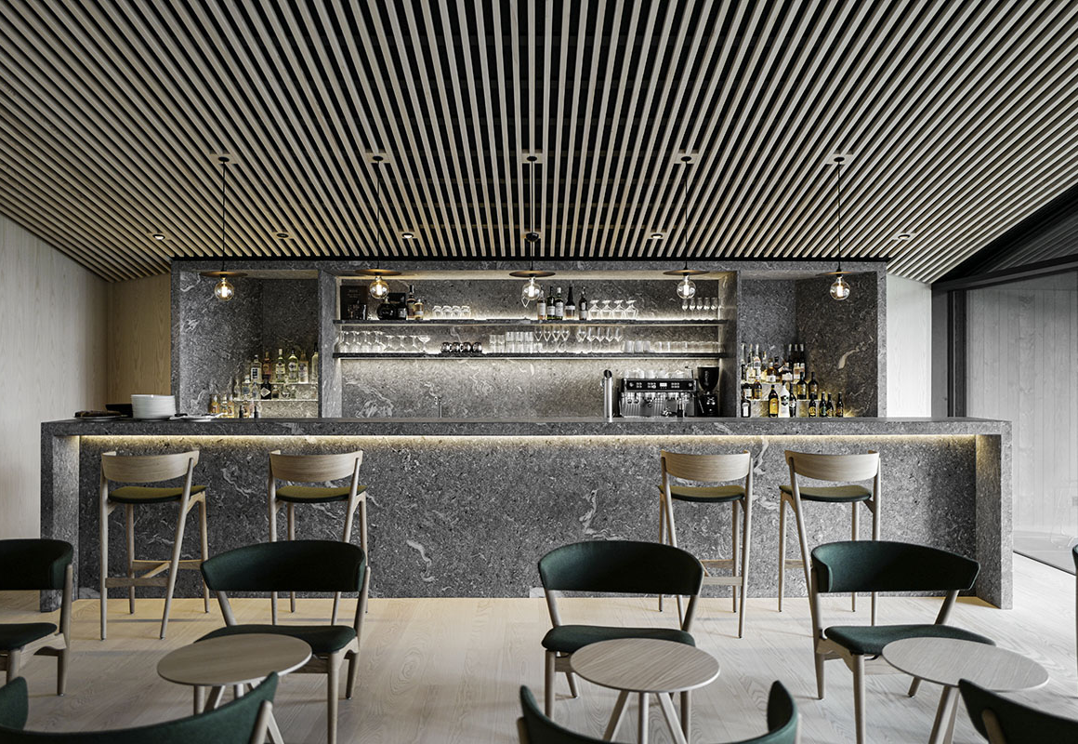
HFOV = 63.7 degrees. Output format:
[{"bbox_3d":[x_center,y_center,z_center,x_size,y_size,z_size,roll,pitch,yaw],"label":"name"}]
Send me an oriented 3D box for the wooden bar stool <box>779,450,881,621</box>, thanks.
[{"bbox_3d":[1.655,0.944,4.930,0.500,0.980,0.550,0,0,3],"label":"wooden bar stool"}]

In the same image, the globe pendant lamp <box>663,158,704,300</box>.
[{"bbox_3d":[0.943,-0.923,5.560,0.297,0.911,0.297,0,0,0],"label":"globe pendant lamp"}]

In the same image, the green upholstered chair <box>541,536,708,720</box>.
[{"bbox_3d":[0.335,1.075,3.500,0.665,0.670,0.600,0,0,8],"label":"green upholstered chair"}]

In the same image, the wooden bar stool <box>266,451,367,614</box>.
[{"bbox_3d":[-1.231,0.922,4.825,0.515,0.975,0.525,0,0,2],"label":"wooden bar stool"}]

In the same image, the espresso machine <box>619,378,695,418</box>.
[{"bbox_3d":[1.055,0.285,7.720,0.680,0.460,0.540,0,0,0],"label":"espresso machine"}]

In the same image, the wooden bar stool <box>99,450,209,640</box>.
[{"bbox_3d":[-2.180,0.944,4.910,0.500,0.980,0.550,0,0,-2],"label":"wooden bar stool"}]

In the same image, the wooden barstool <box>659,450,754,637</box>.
[{"bbox_3d":[0.942,0.944,4.910,0.500,0.980,0.550,0,0,2],"label":"wooden barstool"}]

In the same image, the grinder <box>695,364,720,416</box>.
[{"bbox_3d":[1.521,0.228,7.780,0.210,0.575,0.360,0,0,0],"label":"grinder"}]

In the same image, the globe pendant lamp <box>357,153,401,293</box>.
[{"bbox_3d":[-1.037,-0.932,5.610,0.300,0.925,0.300,0,0,0],"label":"globe pendant lamp"}]

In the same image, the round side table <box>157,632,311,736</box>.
[{"bbox_3d":[-1.022,1.186,2.930,0.490,0.448,0.490,0,0,0],"label":"round side table"}]

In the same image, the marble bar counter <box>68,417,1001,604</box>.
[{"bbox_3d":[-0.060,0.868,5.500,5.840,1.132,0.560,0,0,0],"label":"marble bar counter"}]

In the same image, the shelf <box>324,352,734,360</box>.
[{"bbox_3d":[-0.090,-0.150,8.020,3.550,0.045,0.290,0,0,0],"label":"shelf"}]

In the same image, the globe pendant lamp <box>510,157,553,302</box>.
[{"bbox_3d":[-0.042,-0.927,5.620,0.300,0.935,0.300,0,0,0],"label":"globe pendant lamp"}]

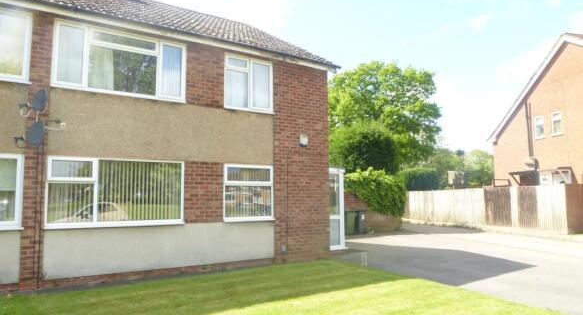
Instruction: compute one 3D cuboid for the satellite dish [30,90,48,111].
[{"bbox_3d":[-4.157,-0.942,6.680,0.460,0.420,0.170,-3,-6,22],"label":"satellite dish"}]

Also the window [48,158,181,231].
[{"bbox_3d":[-3.159,0.657,7.503,2.380,1.244,0.100,3,-7,-32],"label":"window"}]

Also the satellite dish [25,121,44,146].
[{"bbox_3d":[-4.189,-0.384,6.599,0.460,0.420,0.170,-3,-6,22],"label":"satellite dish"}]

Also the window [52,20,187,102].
[{"bbox_3d":[-3.184,-1.791,7.750,2.382,1.236,0.100,3,-7,-32],"label":"window"}]

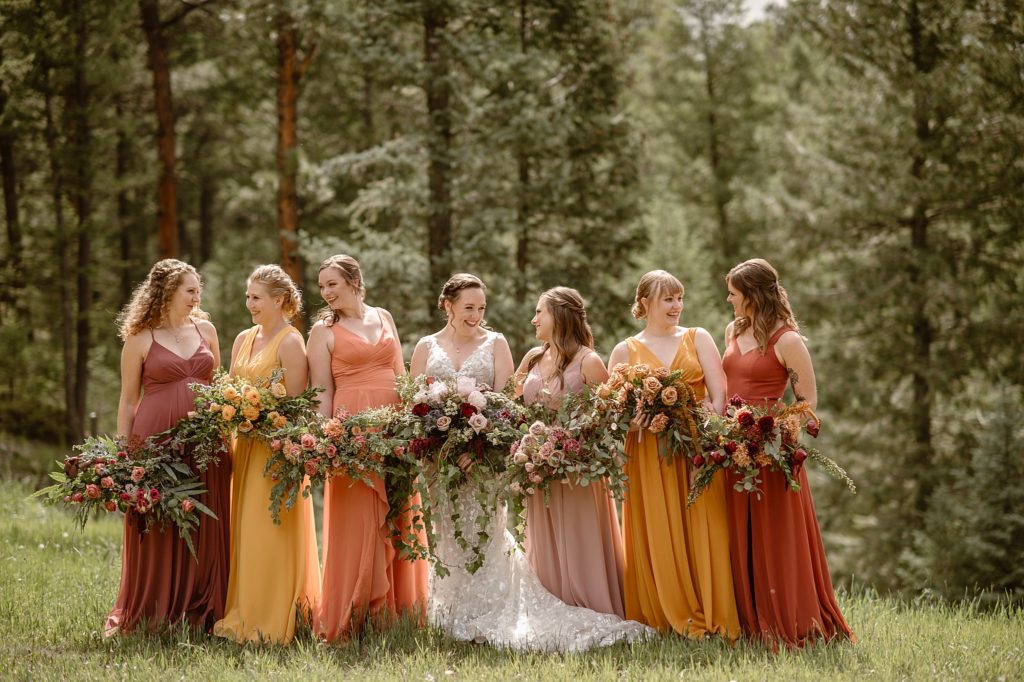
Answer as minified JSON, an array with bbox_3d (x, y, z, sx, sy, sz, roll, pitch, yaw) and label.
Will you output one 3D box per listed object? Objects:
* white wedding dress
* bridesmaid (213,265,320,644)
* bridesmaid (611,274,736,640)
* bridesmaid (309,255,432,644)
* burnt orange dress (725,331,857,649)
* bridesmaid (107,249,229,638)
[{"bbox_3d":[0.110,0.646,10.380,0.990,1.383,0.680,0,1,-2],"label":"white wedding dress"},{"bbox_3d":[-1.082,0.507,10.650,0.490,1.688,0.480,0,1,32],"label":"bridesmaid"},{"bbox_3d":[0.715,0.511,10.700,0.570,1.647,0.500,0,1,-8],"label":"bridesmaid"},{"bbox_3d":[-0.626,0.465,10.550,0.520,1.685,0.440,0,1,-17],"label":"bridesmaid"},{"bbox_3d":[1.213,0.645,10.600,0.560,1.434,0.500,0,1,35],"label":"burnt orange dress"},{"bbox_3d":[-1.535,0.480,10.800,0.550,1.698,0.480,0,1,-27],"label":"bridesmaid"}]

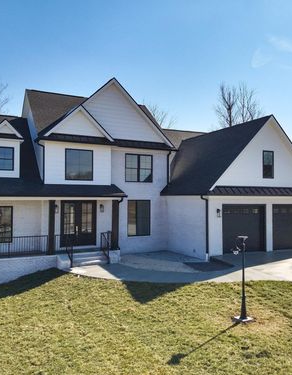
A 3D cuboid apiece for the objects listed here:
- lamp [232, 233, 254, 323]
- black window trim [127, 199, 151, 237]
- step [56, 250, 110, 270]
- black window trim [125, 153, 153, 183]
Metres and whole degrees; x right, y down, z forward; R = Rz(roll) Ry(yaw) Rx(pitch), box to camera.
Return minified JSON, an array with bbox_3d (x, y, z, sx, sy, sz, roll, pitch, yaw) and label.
[{"bbox_3d":[2.532,2.366,9.089,0.424,2.192,0.424,1,-2,-25],"label":"lamp"},{"bbox_3d":[-0.383,1.690,19.256,1.389,1.998,0.101,1,-2,-25],"label":"black window trim"},{"bbox_3d":[-2.769,3.219,15.388,2.252,0.545,0.838,1,-2,-25],"label":"step"},{"bbox_3d":[-0.381,-1.070,19.337,1.702,1.545,0.101,1,-2,-25],"label":"black window trim"}]

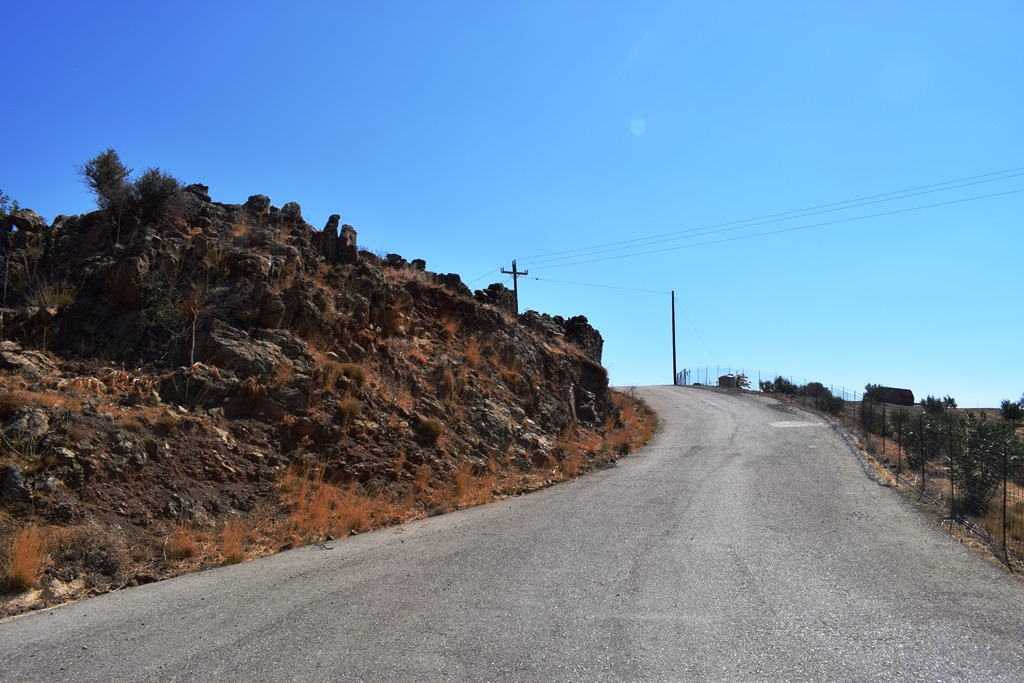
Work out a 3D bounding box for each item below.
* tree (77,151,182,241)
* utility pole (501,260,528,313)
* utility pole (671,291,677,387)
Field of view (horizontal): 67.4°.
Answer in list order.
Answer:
[{"bbox_3d":[-8.444,-3.231,17.000,2.300,2.000,1.900,0,-6,0],"label":"tree"},{"bbox_3d":[0.415,-2.039,58.000,2.400,8.200,0.350,2,-7,-35],"label":"utility pole"},{"bbox_3d":[14.553,-0.314,69.000,0.240,8.500,0.240,0,-6,0],"label":"utility pole"}]

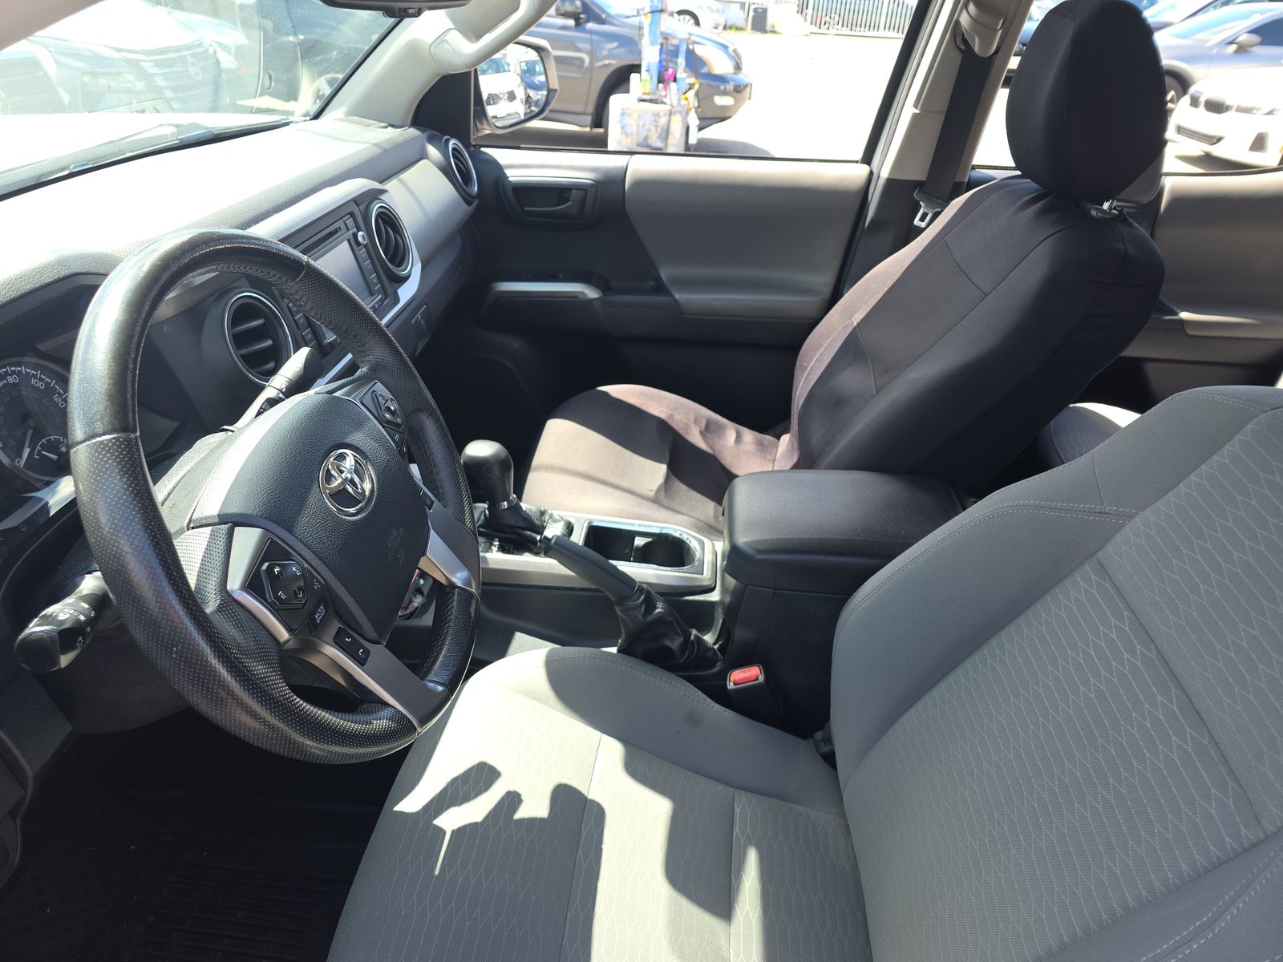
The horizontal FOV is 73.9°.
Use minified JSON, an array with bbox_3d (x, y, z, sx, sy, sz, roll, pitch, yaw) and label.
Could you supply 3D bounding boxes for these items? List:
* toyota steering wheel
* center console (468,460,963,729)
[{"bbox_3d":[-0.249,0.014,0.618,0.100,0.382,0.382,-18,26,16],"label":"toyota steering wheel"},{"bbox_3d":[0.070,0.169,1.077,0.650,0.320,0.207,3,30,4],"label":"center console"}]

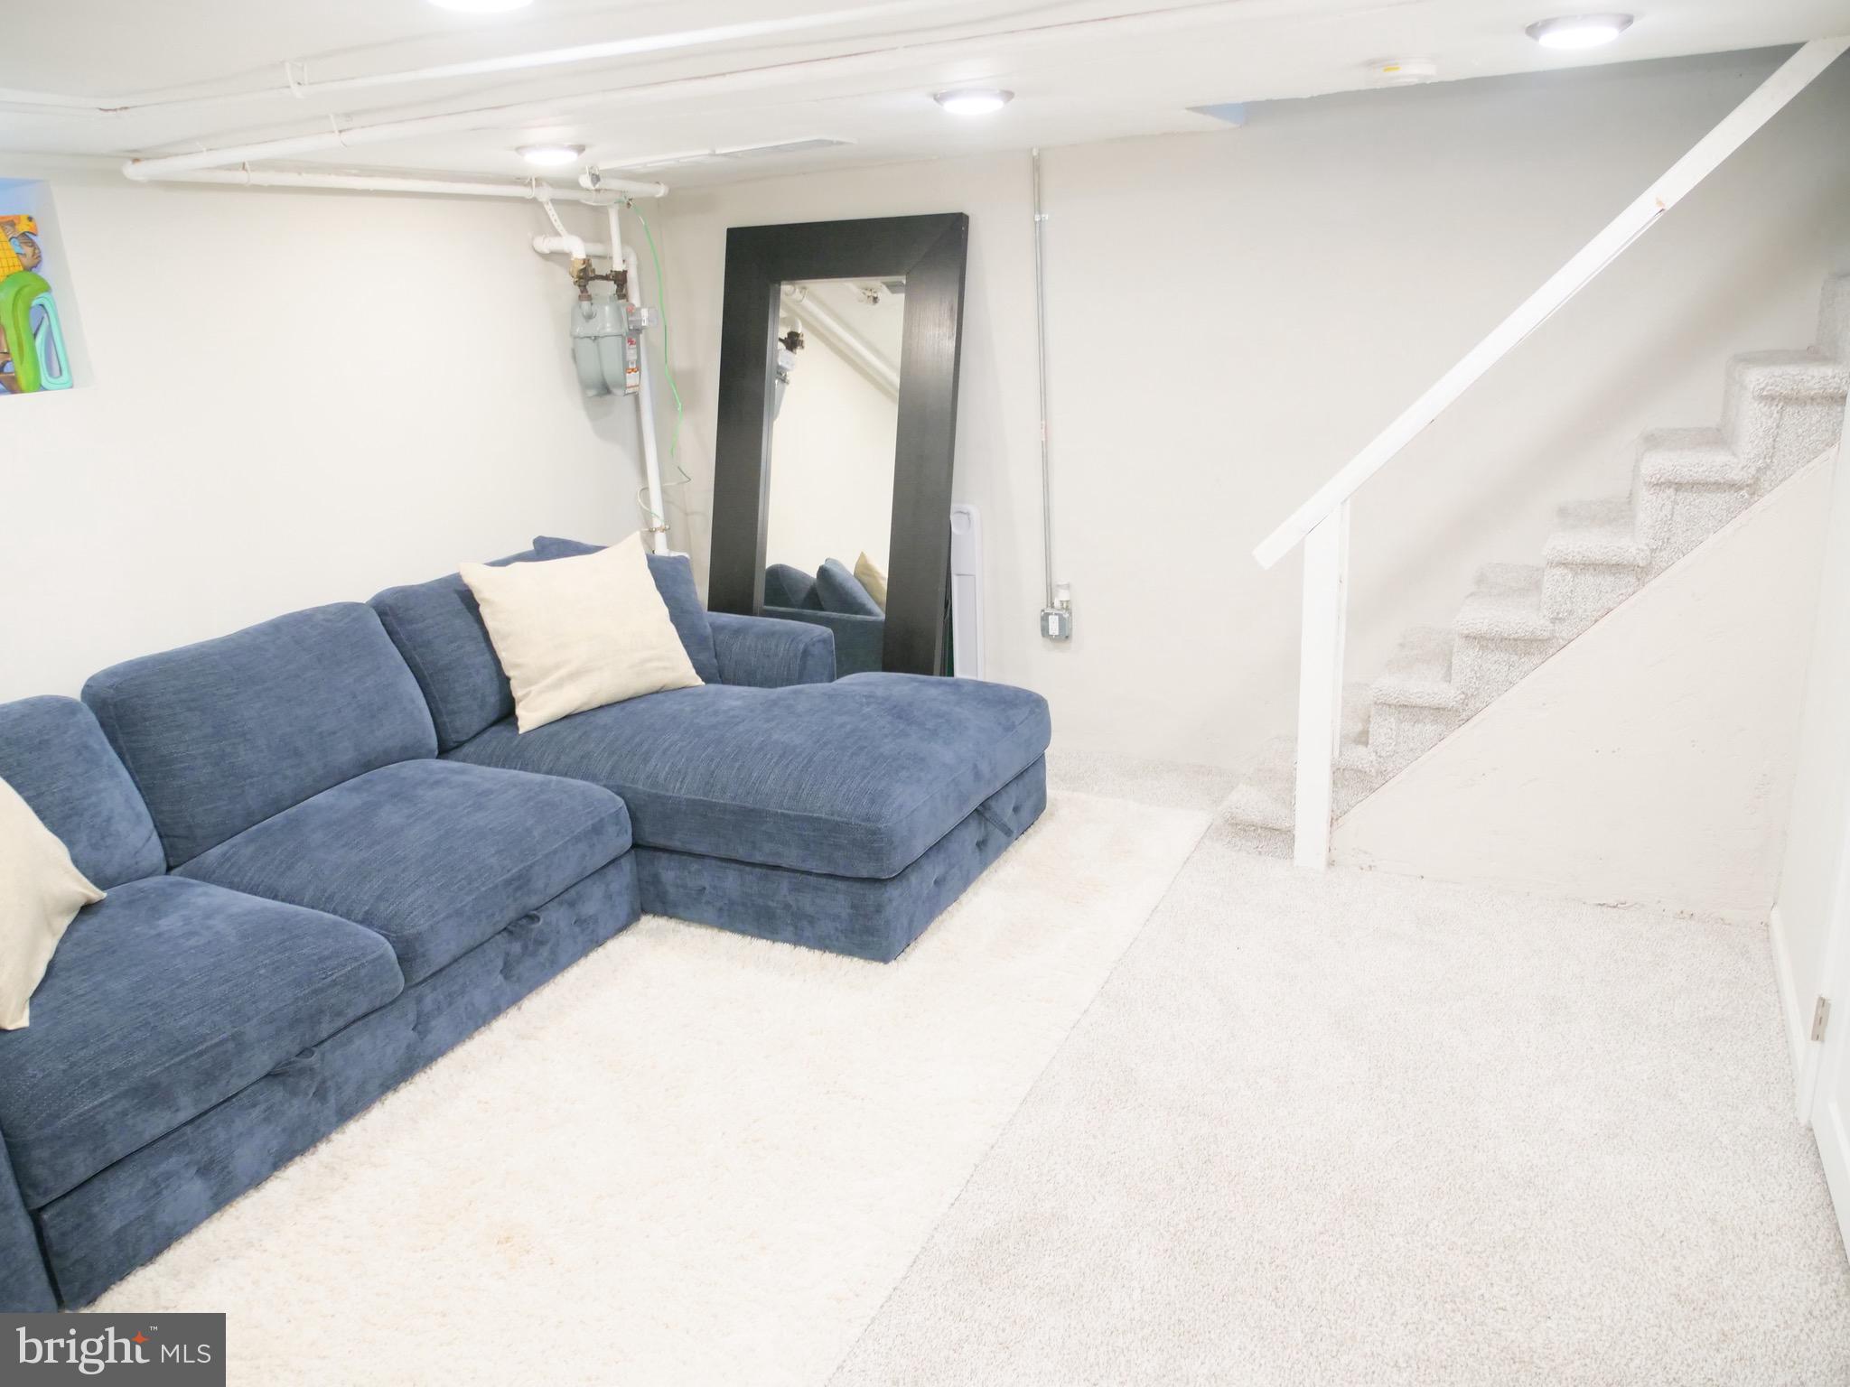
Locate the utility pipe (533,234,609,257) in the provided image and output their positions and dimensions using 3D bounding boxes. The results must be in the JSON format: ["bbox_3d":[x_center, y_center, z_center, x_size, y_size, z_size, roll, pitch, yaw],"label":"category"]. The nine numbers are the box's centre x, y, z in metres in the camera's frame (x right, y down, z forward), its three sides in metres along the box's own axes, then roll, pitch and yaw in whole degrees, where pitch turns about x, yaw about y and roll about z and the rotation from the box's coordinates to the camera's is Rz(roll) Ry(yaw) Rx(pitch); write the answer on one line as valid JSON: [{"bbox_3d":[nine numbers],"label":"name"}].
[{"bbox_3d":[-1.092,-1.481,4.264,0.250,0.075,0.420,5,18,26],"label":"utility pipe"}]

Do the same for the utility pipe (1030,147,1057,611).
[{"bbox_3d":[0.396,-1.013,4.290,0.022,1.500,0.022,5,18,26],"label":"utility pipe"}]

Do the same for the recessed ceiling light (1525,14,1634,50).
[{"bbox_3d":[1.289,-1.299,2.529,0.190,0.038,0.190,5,18,26],"label":"recessed ceiling light"}]

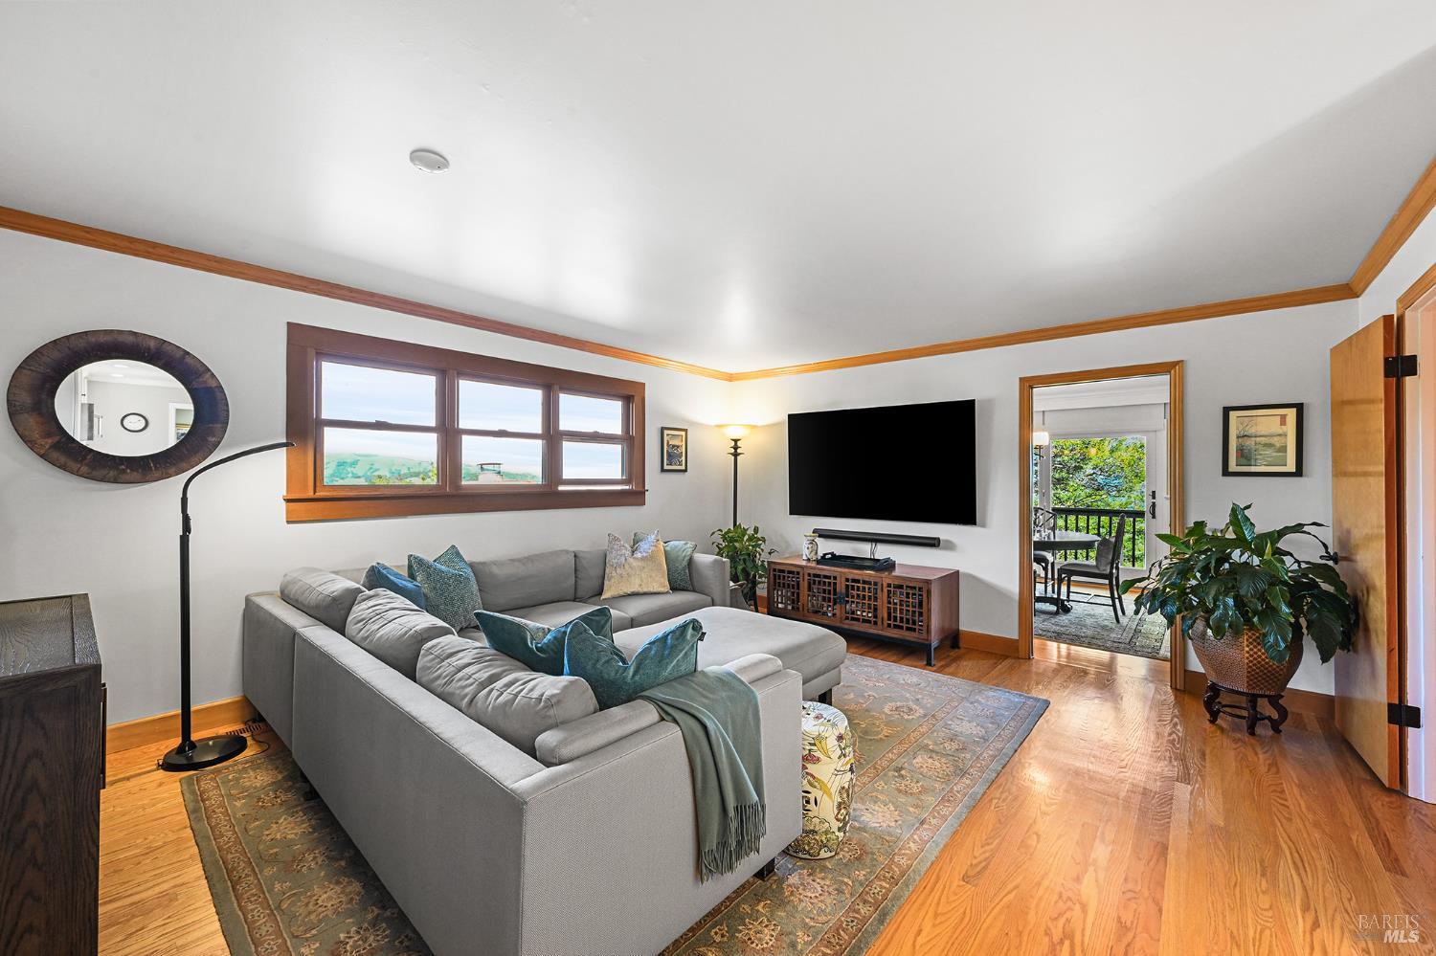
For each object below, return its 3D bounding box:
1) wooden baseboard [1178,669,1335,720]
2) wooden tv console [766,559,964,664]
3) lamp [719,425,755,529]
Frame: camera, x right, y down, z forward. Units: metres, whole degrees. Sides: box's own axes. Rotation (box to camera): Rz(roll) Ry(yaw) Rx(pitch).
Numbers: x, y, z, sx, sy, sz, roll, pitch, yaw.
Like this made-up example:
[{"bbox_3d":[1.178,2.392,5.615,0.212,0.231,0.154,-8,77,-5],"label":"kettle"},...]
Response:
[{"bbox_3d":[3.239,1.291,3.341,0.670,0.133,0.020,0,0,41],"label":"wooden baseboard"},{"bbox_3d":[1.175,1.046,4.705,1.475,0.617,0.530,0,0,41],"label":"wooden tv console"},{"bbox_3d":[0.183,0.420,5.552,0.380,1.900,0.380,0,0,0],"label":"lamp"}]

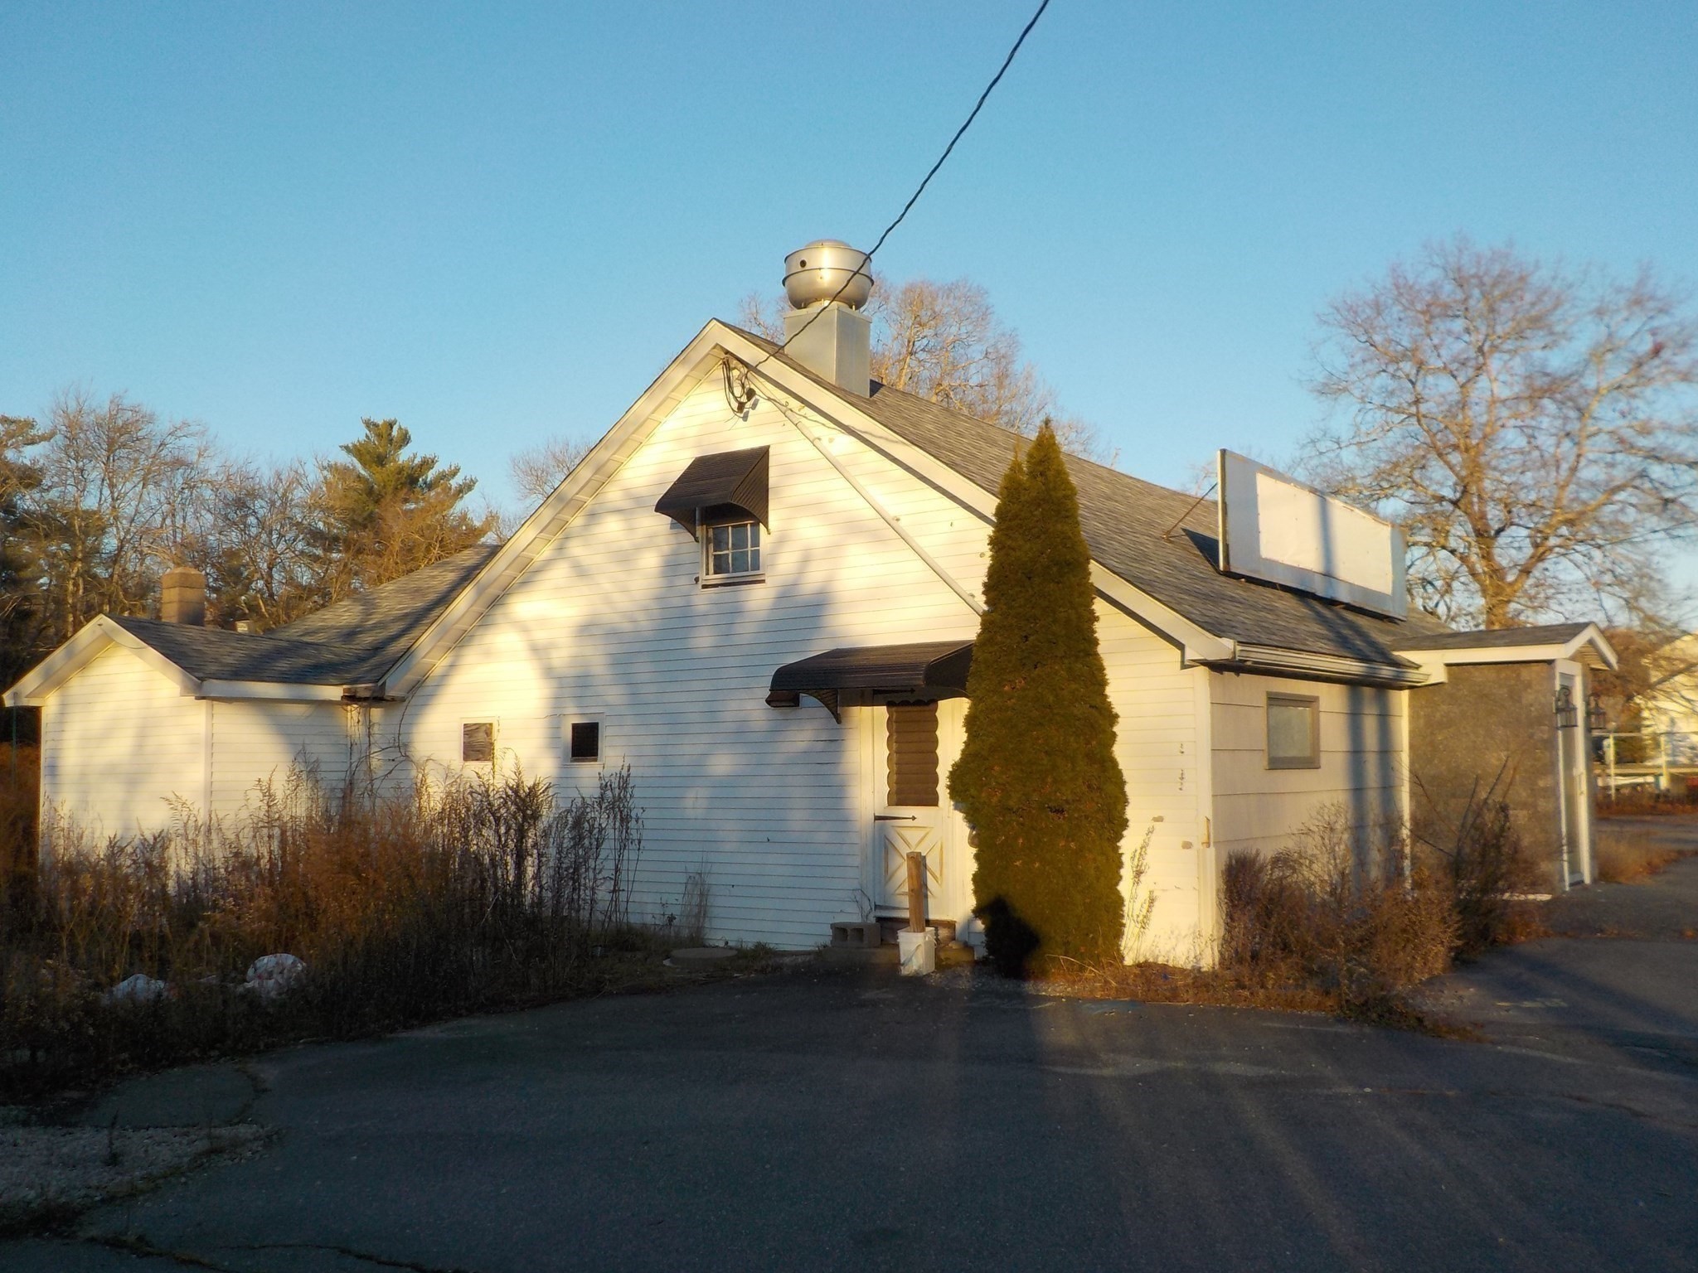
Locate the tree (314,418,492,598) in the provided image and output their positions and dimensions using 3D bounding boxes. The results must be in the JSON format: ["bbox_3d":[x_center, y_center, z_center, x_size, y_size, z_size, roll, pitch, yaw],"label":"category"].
[{"bbox_3d":[-12.172,-0.385,39.508,4.832,11.211,4.832,-1,-5,0],"label":"tree"}]

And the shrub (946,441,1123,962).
[{"bbox_3d":[1.413,0.451,11.034,1.304,4.106,1.264,-1,-5,0],"label":"shrub"}]

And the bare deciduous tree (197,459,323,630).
[{"bbox_3d":[-14.303,0.278,35.593,3.463,9.257,3.463,-1,-5,0],"label":"bare deciduous tree"}]

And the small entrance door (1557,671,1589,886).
[{"bbox_3d":[7.230,1.427,14.733,0.100,2.153,0.988,-4,-6,36],"label":"small entrance door"}]

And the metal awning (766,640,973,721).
[{"bbox_3d":[0.244,0.347,12.124,1.541,0.642,0.938,-4,-6,36],"label":"metal awning"}]

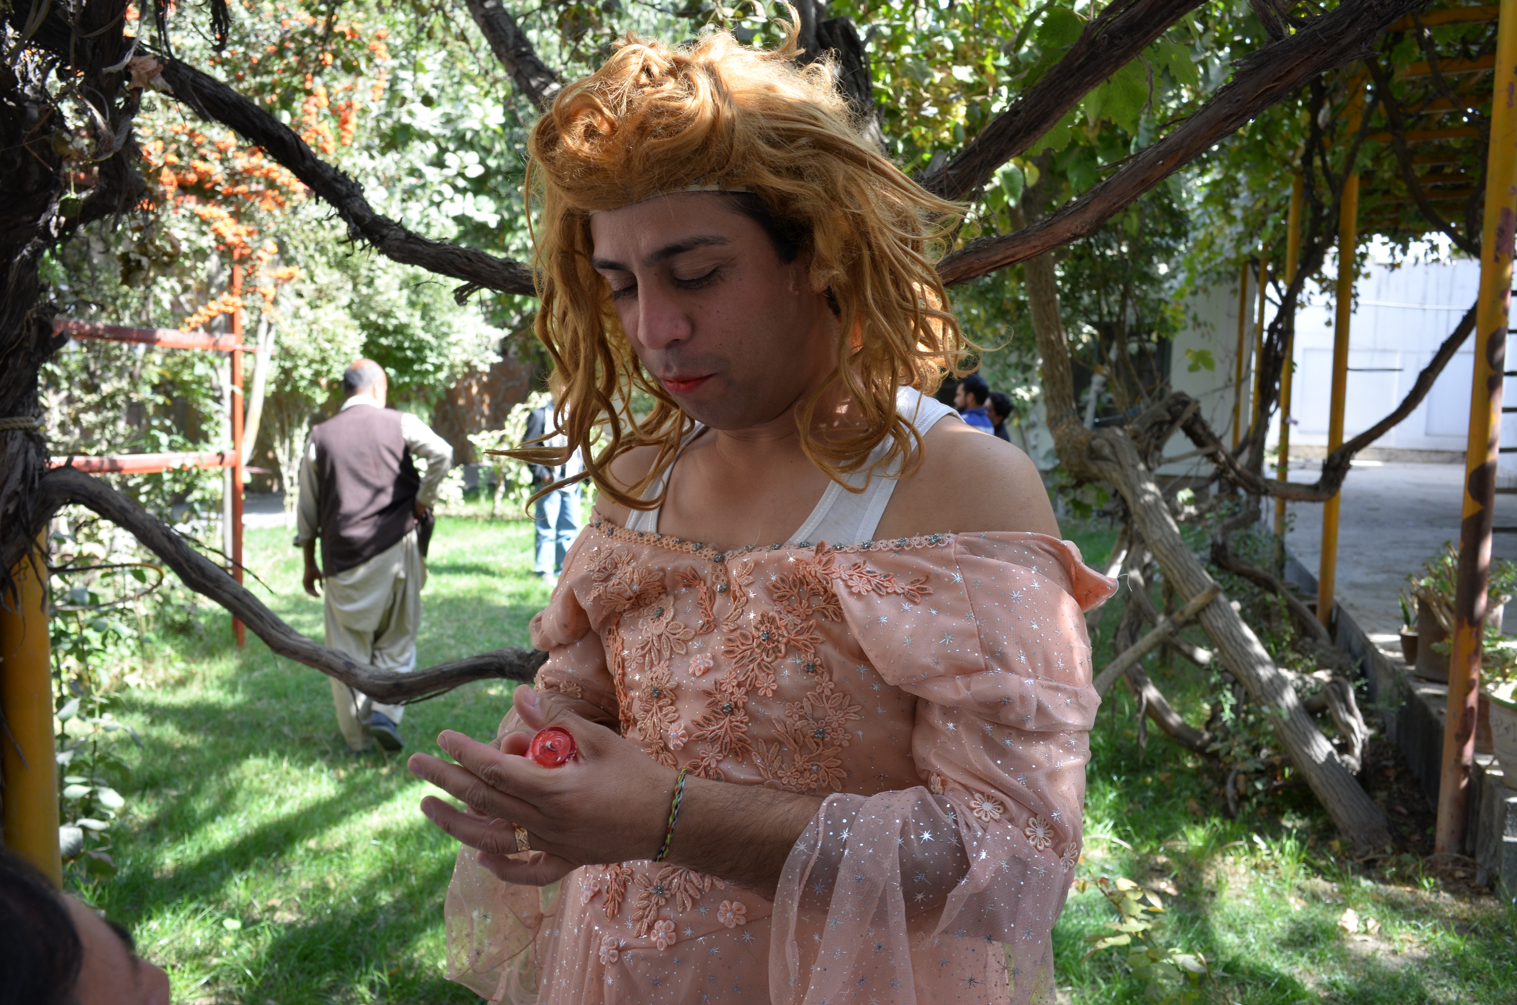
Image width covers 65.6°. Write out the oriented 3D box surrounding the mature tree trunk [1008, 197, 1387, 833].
[{"bbox_3d":[1.669,-0.028,4.600,1.200,2.350,0.750,1,5,0],"label":"mature tree trunk"}]

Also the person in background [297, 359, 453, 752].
[{"bbox_3d":[-1.645,0.221,5.050,0.660,1.720,0.450,1,5,3],"label":"person in background"}]

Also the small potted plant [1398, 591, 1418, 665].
[{"bbox_3d":[3.048,0.592,5.500,0.120,0.350,0.120,3,6,19],"label":"small potted plant"}]

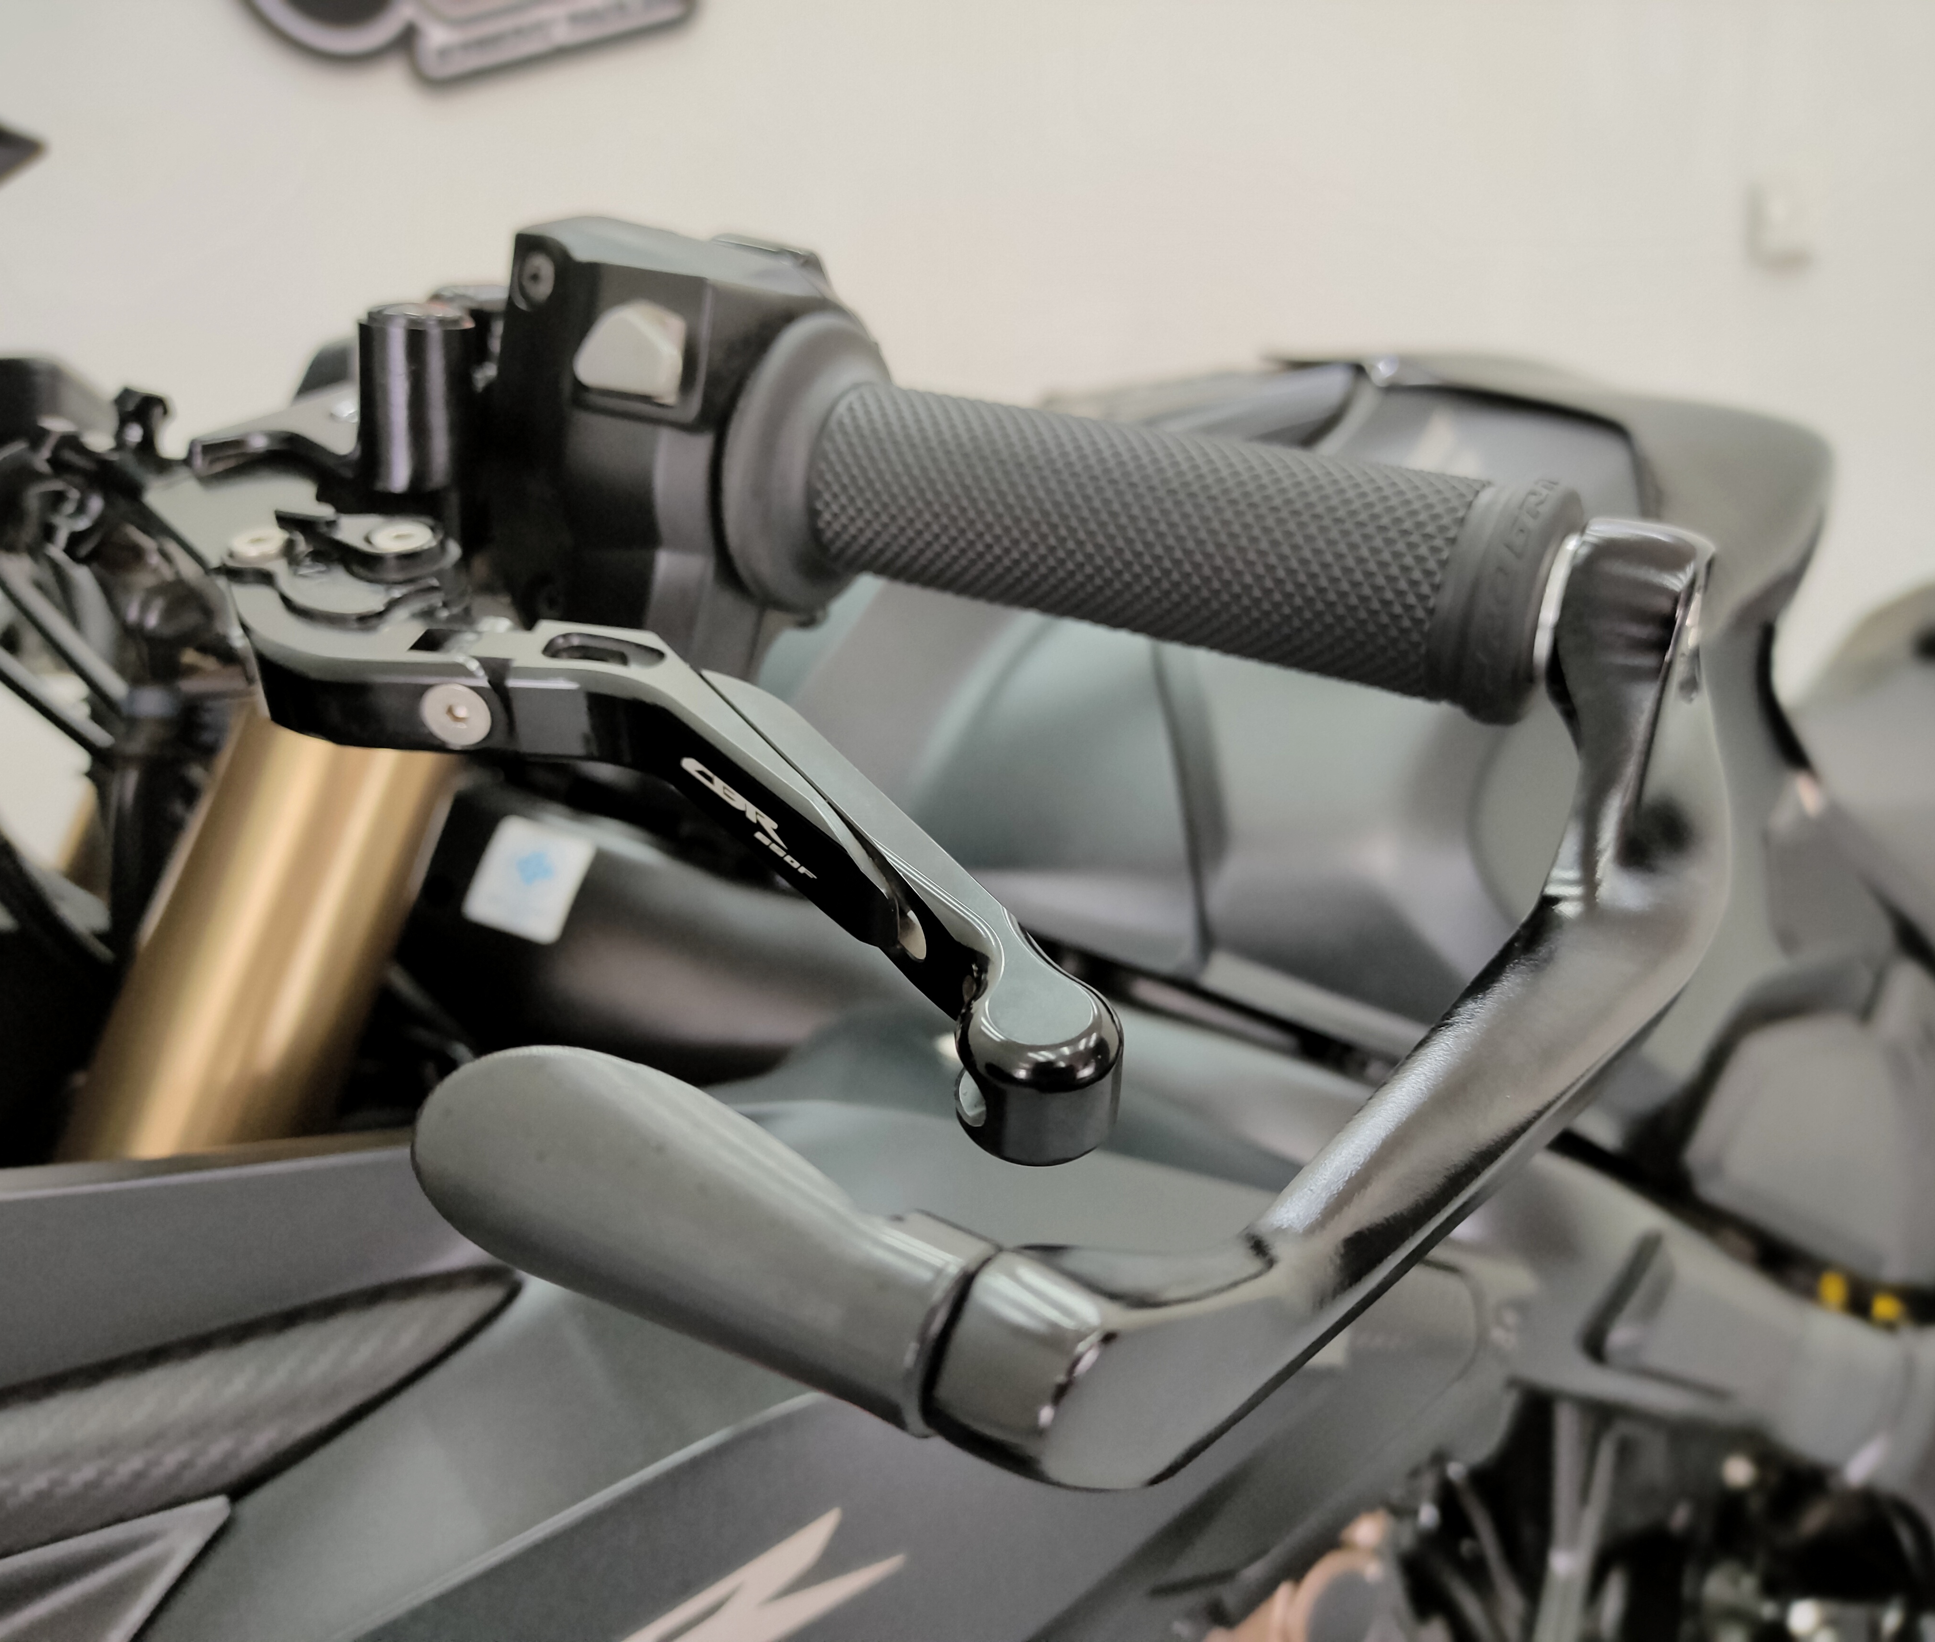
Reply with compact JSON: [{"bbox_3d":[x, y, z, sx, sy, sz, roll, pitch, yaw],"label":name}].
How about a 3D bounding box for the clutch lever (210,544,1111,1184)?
[{"bbox_3d":[-0.043,-0.007,0.271,0.172,0.020,0.037,27,44,33],"label":"clutch lever"}]

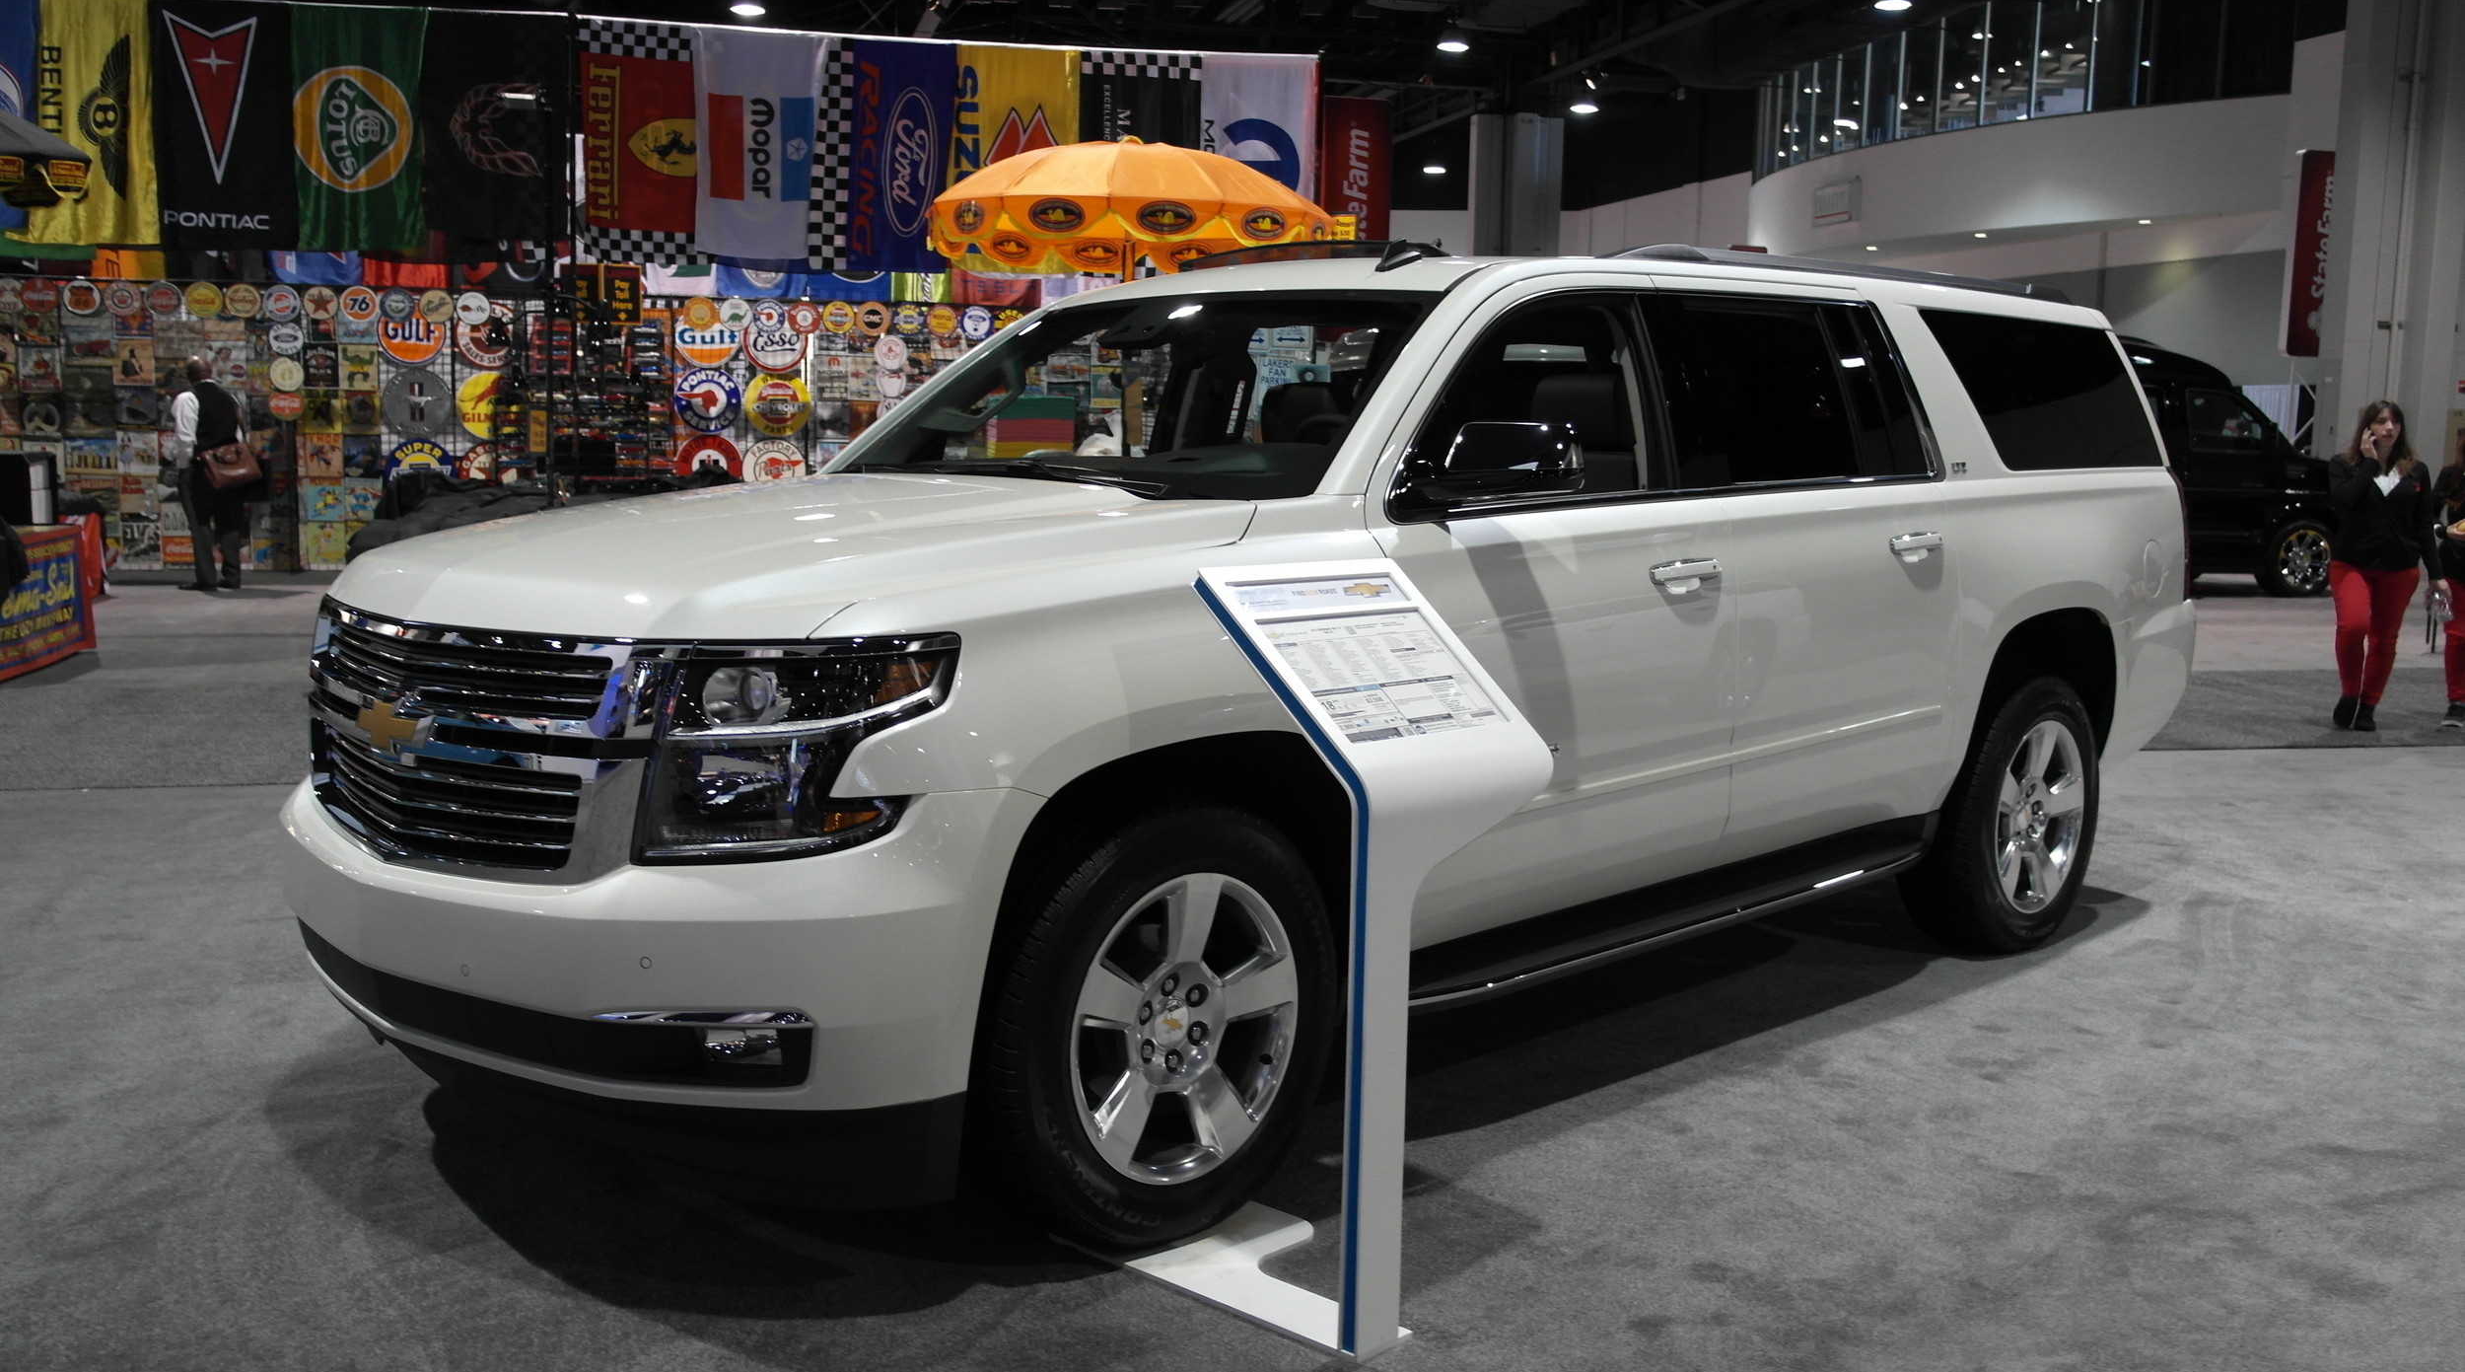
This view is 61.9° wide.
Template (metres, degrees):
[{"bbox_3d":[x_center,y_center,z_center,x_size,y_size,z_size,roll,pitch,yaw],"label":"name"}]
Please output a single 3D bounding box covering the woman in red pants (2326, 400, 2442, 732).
[{"bbox_3d":[6.001,-0.621,10.704,0.520,1.710,0.380,4,7,24],"label":"woman in red pants"}]

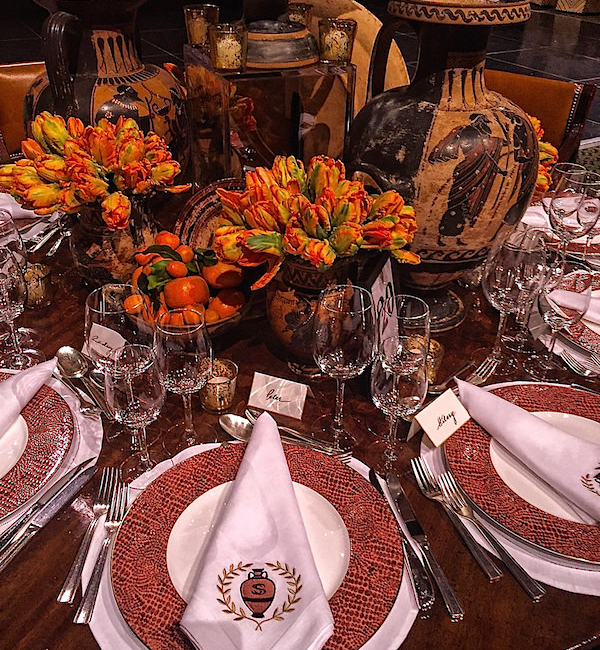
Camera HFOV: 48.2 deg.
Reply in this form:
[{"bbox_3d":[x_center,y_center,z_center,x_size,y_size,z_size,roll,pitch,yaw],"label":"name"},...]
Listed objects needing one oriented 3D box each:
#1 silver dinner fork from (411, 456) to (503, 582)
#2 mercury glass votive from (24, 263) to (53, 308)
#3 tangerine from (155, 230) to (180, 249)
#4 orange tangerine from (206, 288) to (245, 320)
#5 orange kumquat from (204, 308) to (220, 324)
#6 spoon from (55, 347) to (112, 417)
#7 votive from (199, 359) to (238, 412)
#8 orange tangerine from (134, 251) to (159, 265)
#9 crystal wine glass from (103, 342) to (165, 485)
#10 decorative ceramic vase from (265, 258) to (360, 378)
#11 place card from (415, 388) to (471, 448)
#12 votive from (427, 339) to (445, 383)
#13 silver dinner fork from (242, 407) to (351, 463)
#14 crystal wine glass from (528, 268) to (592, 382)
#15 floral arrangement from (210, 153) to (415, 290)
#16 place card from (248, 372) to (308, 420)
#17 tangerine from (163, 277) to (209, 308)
[{"bbox_3d":[0.194,0.237,0.846,0.024,0.018,0.201,-9,36,-16],"label":"silver dinner fork"},{"bbox_3d":[-0.487,-0.070,1.235,0.057,0.065,0.057,2,34,0],"label":"mercury glass votive"},{"bbox_3d":[-0.238,-0.152,1.206,0.047,0.042,0.047,-5,35,-11],"label":"tangerine"},{"bbox_3d":[-0.122,-0.034,1.111,0.063,0.056,0.063,2,34,0],"label":"orange tangerine"},{"bbox_3d":[-0.137,-0.014,1.048,0.027,0.026,0.029,2,34,0],"label":"orange kumquat"},{"bbox_3d":[-0.332,0.091,1.039,0.046,0.026,0.193,-23,41,-32],"label":"spoon"},{"bbox_3d":[-0.124,0.094,1.005,0.059,0.063,0.059,-3,34,-7],"label":"votive"},{"bbox_3d":[-0.263,-0.117,1.157,0.040,0.032,0.034,2,34,0],"label":"orange tangerine"},{"bbox_3d":[-0.208,0.116,0.863,0.079,0.184,0.079,-8,35,-14],"label":"crystal wine glass"},{"bbox_3d":[0.031,-0.024,1.057,0.158,0.214,0.158,3,34,2],"label":"decorative ceramic vase"},{"bbox_3d":[0.204,0.139,0.968,0.047,0.050,0.089,29,42,34],"label":"place card"},{"bbox_3d":[0.205,0.057,1.079,0.057,0.066,0.057,10,35,11],"label":"votive"},{"bbox_3d":[-0.005,0.155,0.956,0.178,0.022,0.023,22,38,26],"label":"silver dinner fork"},{"bbox_3d":[0.424,-0.007,1.086,0.082,0.180,0.082,17,37,20],"label":"crystal wine glass"},{"bbox_3d":[0.024,-0.149,0.962,0.300,0.180,0.270,2,34,0],"label":"floral arrangement"},{"bbox_3d":[-0.027,0.099,1.015,0.085,0.044,0.055,13,35,16],"label":"place card"},{"bbox_3d":[-0.181,-0.051,1.076,0.072,0.058,0.072,-4,34,-9],"label":"tangerine"}]

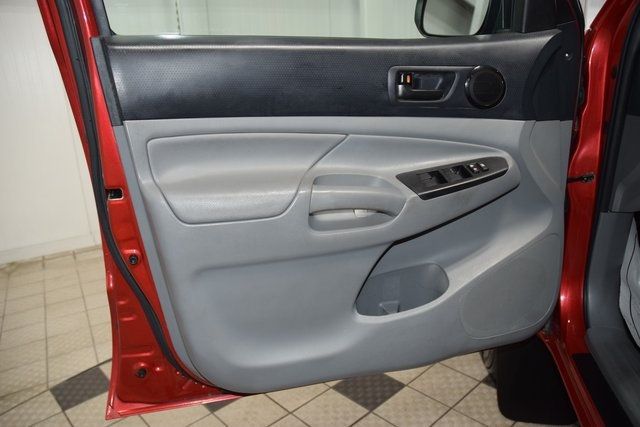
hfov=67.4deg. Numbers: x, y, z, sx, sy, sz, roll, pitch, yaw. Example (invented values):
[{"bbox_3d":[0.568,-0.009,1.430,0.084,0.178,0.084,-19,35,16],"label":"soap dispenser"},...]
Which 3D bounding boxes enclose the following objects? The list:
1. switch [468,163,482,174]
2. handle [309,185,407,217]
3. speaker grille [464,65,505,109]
[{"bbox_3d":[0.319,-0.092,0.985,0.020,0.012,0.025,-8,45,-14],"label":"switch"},{"bbox_3d":[0.075,-0.026,0.959,0.188,0.055,0.045,-8,17,-14],"label":"handle"},{"bbox_3d":[0.343,-0.261,0.994,0.086,0.086,0.020,-8,17,-14],"label":"speaker grille"}]

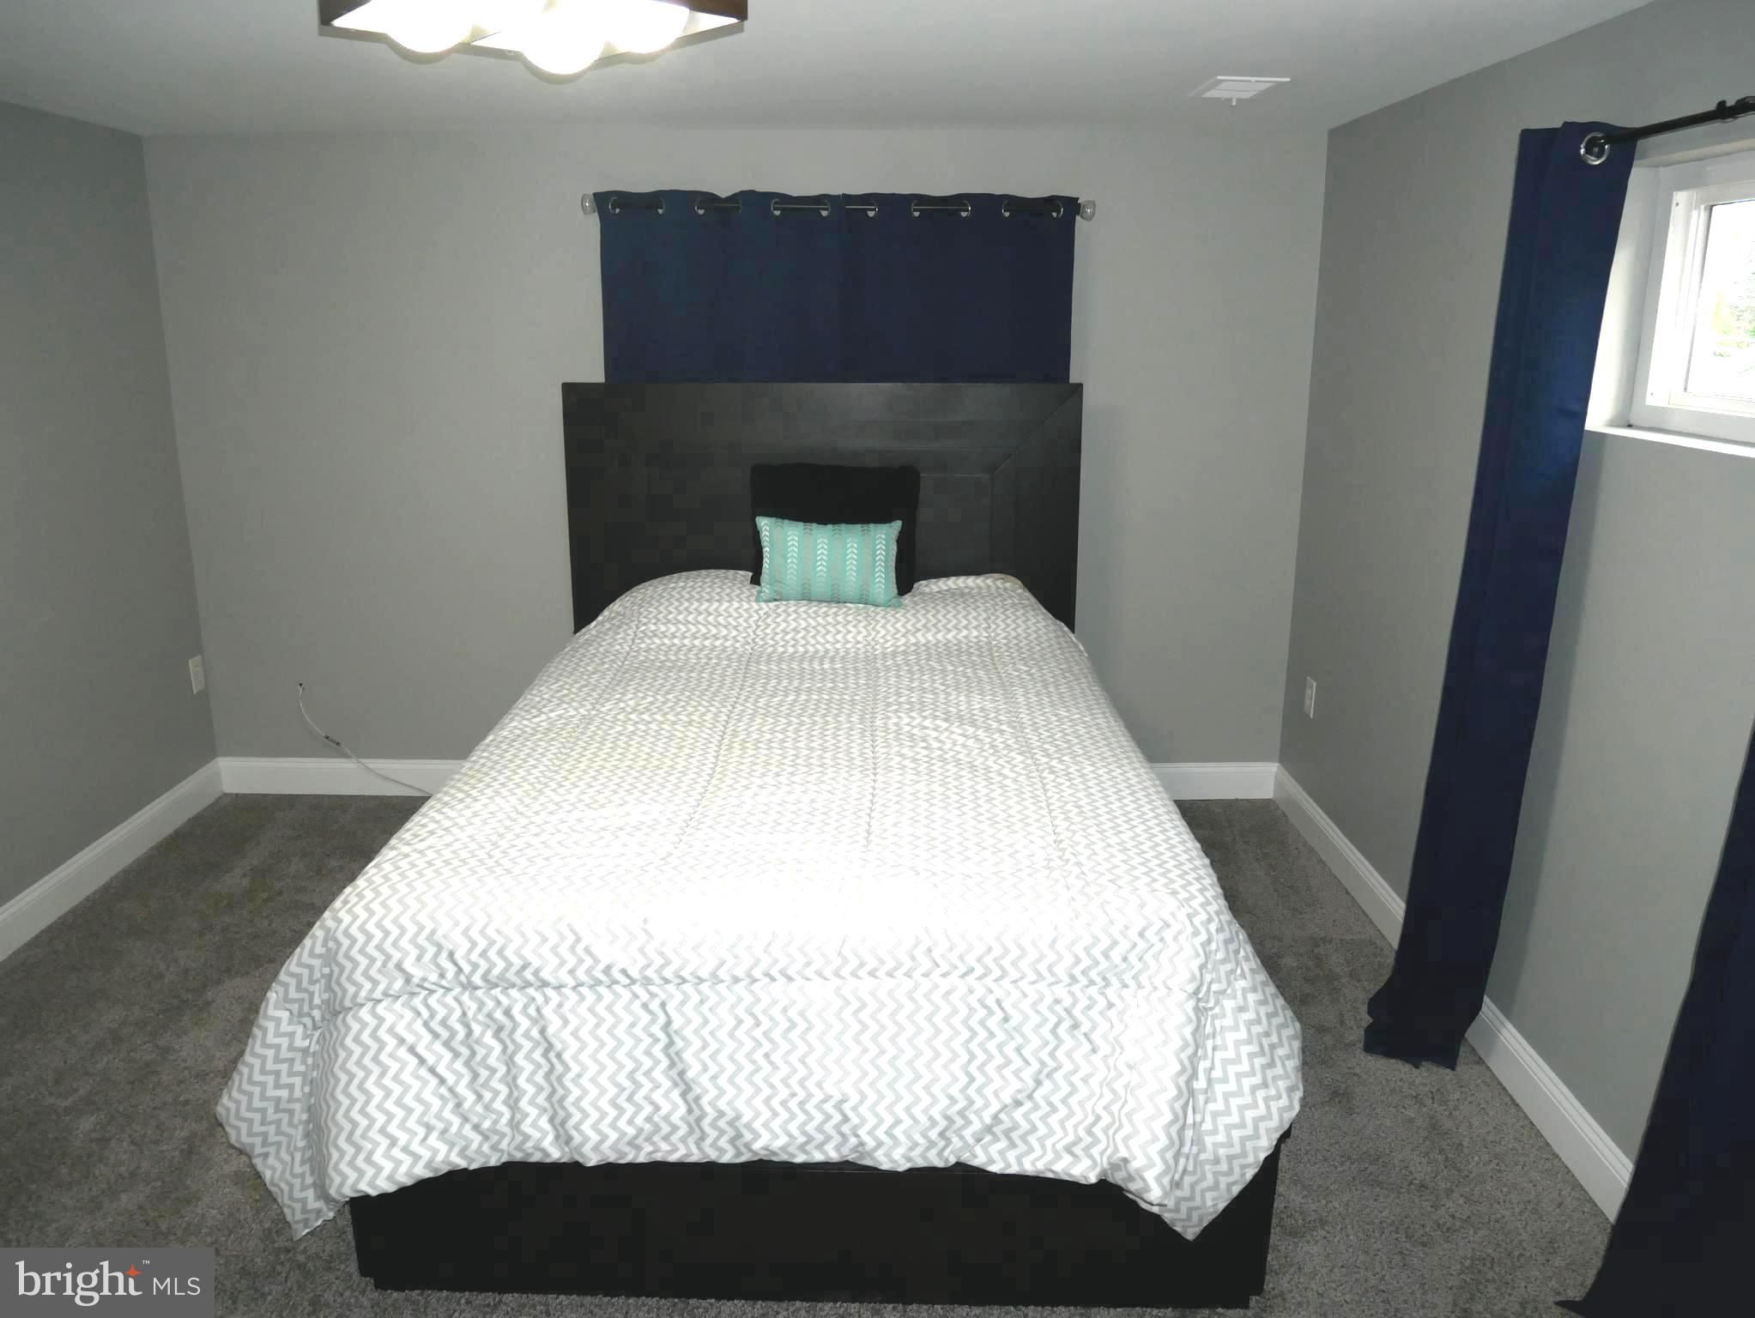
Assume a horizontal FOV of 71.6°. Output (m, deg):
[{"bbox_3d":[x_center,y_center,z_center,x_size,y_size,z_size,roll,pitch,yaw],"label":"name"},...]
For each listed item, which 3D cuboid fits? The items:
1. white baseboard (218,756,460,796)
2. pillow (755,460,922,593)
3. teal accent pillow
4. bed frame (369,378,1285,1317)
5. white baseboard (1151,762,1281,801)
[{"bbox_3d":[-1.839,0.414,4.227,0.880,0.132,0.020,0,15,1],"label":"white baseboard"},{"bbox_3d":[-0.132,-0.404,3.753,0.500,0.430,0.140,0,-5,1],"label":"pillow"},{"bbox_3d":[-0.148,-0.283,3.608,0.430,0.275,0.110,0,-9,1],"label":"teal accent pillow"},{"bbox_3d":[-0.148,0.102,2.936,1.640,1.404,2.280,0,15,0],"label":"bed frame"},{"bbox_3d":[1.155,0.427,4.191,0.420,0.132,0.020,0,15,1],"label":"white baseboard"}]

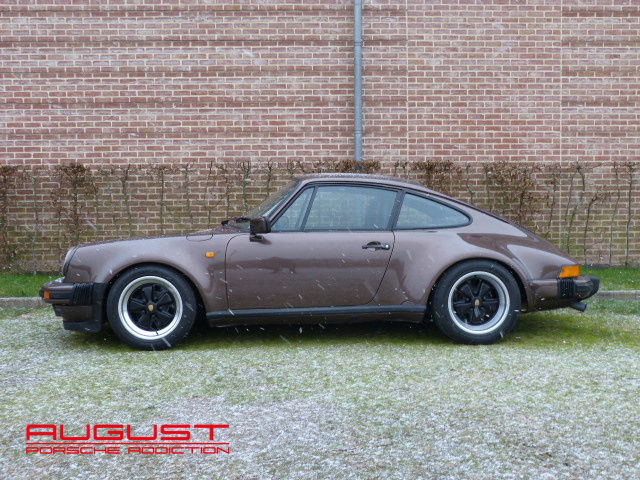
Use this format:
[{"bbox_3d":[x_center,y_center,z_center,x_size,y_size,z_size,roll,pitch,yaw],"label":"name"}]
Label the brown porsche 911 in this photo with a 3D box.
[{"bbox_3d":[-0.045,0.084,5.538,4.290,1.265,1.780,-1,3,-4],"label":"brown porsche 911"}]

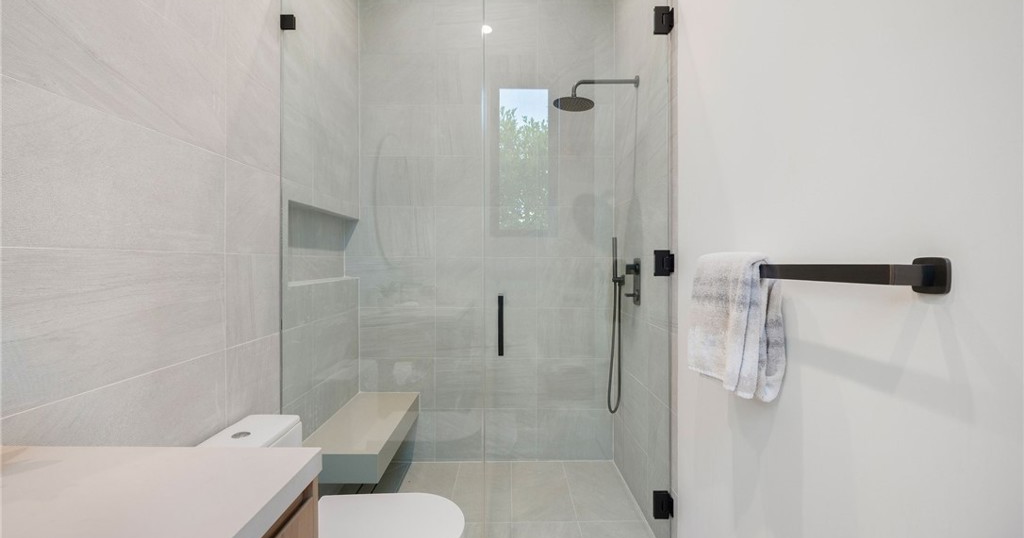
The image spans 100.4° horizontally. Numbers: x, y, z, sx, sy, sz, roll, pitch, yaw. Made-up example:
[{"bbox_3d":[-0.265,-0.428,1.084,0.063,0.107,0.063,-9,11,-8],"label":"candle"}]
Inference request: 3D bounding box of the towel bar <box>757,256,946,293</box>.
[{"bbox_3d":[0.585,0.006,0.925,0.072,0.052,0.650,0,0,0],"label":"towel bar"}]

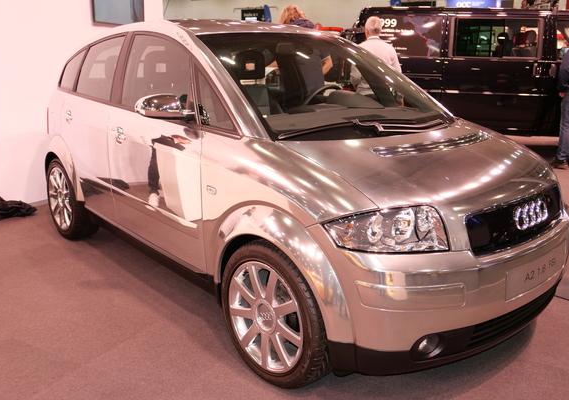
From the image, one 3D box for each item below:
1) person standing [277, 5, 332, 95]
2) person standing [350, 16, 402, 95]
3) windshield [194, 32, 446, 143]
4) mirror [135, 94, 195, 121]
[{"bbox_3d":[0.176,-0.865,4.927,0.470,1.761,0.340,4,15,12],"label":"person standing"},{"bbox_3d":[0.959,-1.073,5.774,0.490,1.737,0.310,0,15,-3],"label":"person standing"},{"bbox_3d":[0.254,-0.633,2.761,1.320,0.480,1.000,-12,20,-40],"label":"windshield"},{"bbox_3d":[-0.537,-0.418,2.393,0.225,0.120,0.145,-12,20,-40],"label":"mirror"}]

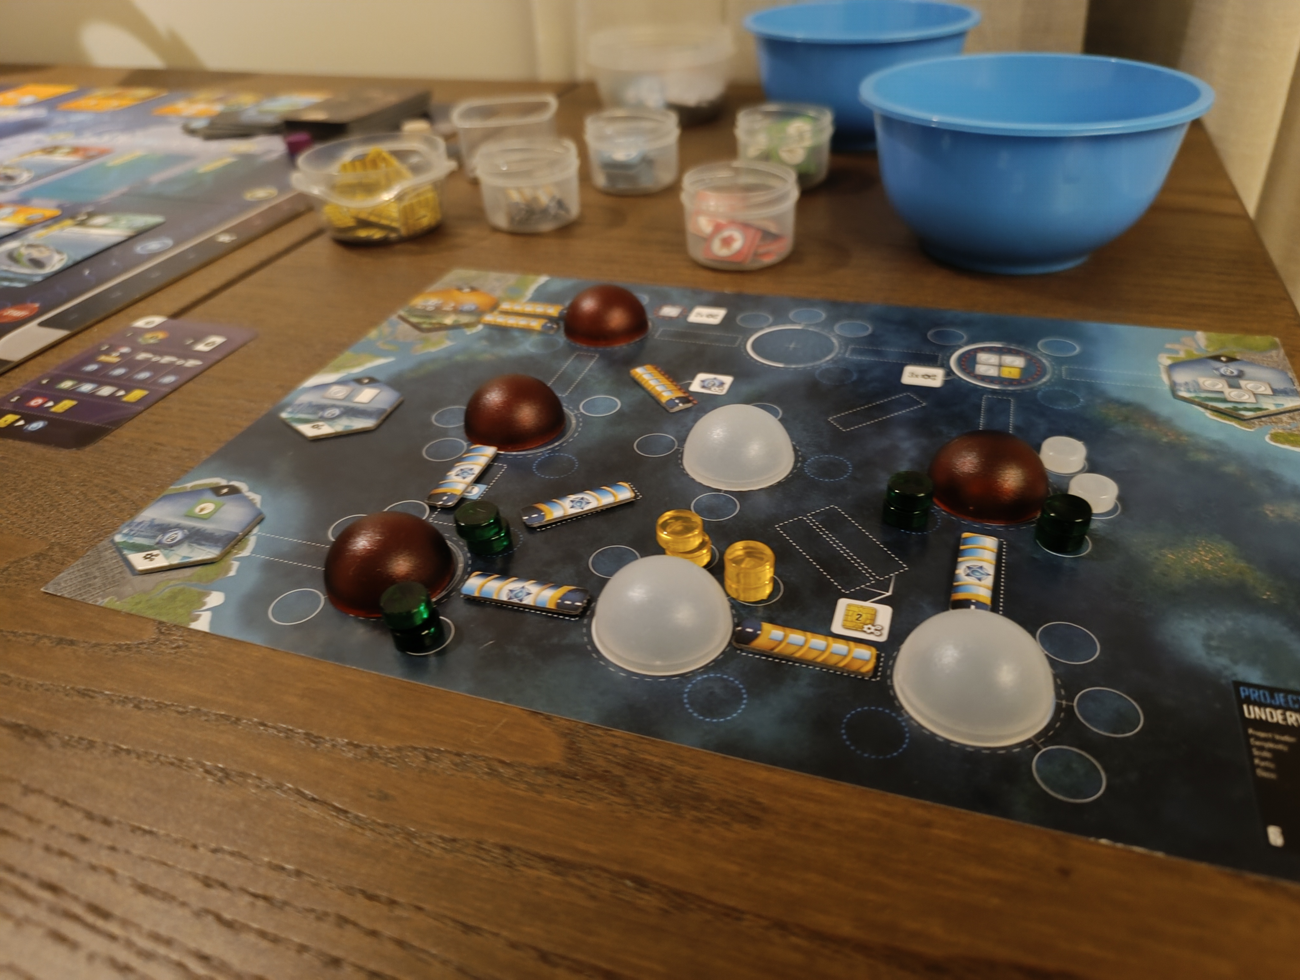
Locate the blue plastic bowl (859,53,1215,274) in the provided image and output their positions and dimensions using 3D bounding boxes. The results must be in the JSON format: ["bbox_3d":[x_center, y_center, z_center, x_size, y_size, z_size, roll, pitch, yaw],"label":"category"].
[{"bbox_3d":[0.144,-0.127,0.358,0.123,0.060,0.123,9,36,17],"label":"blue plastic bowl"}]

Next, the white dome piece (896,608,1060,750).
[{"bbox_3d":[0.066,0.034,0.183,0.032,0.015,0.032,12,39,21],"label":"white dome piece"}]

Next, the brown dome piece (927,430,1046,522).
[{"bbox_3d":[0.091,-0.007,0.241,0.031,0.016,0.031,-3,36,0],"label":"brown dome piece"}]

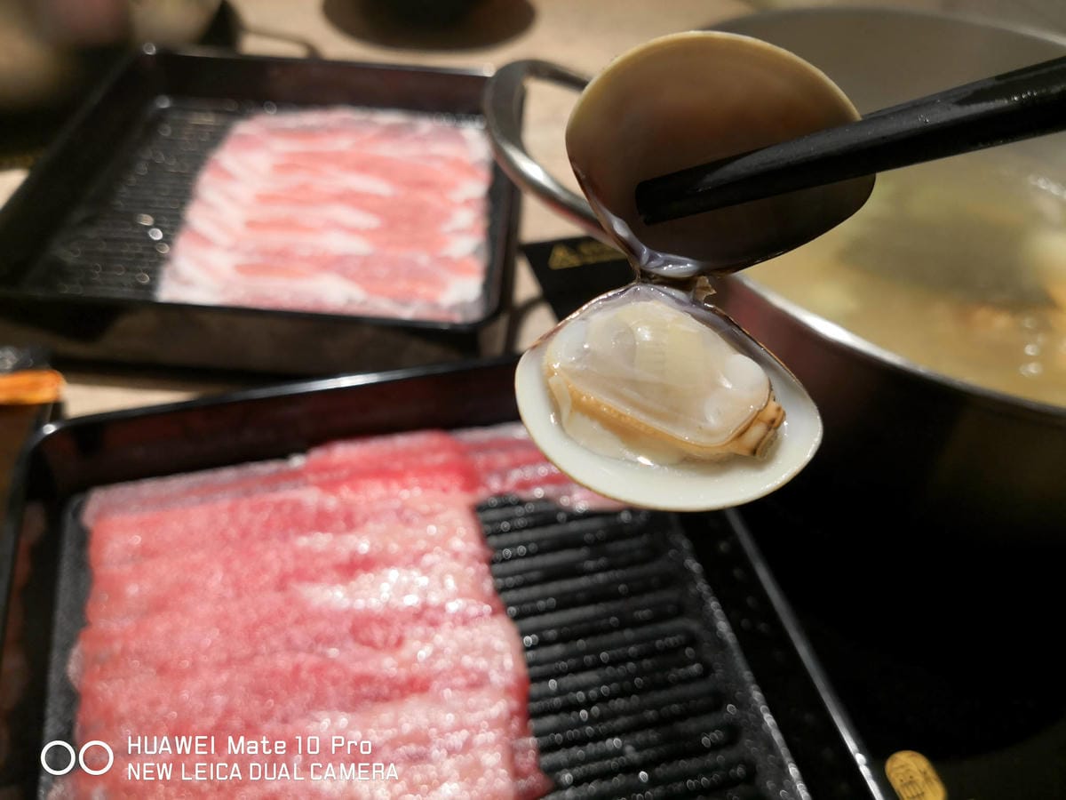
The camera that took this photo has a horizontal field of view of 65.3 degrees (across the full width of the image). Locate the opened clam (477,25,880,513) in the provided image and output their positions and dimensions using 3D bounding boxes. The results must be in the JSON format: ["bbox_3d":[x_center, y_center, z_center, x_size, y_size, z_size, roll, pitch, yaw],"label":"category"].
[{"bbox_3d":[0.024,-0.019,0.128,0.047,0.067,0.026,11,3,5],"label":"opened clam"}]

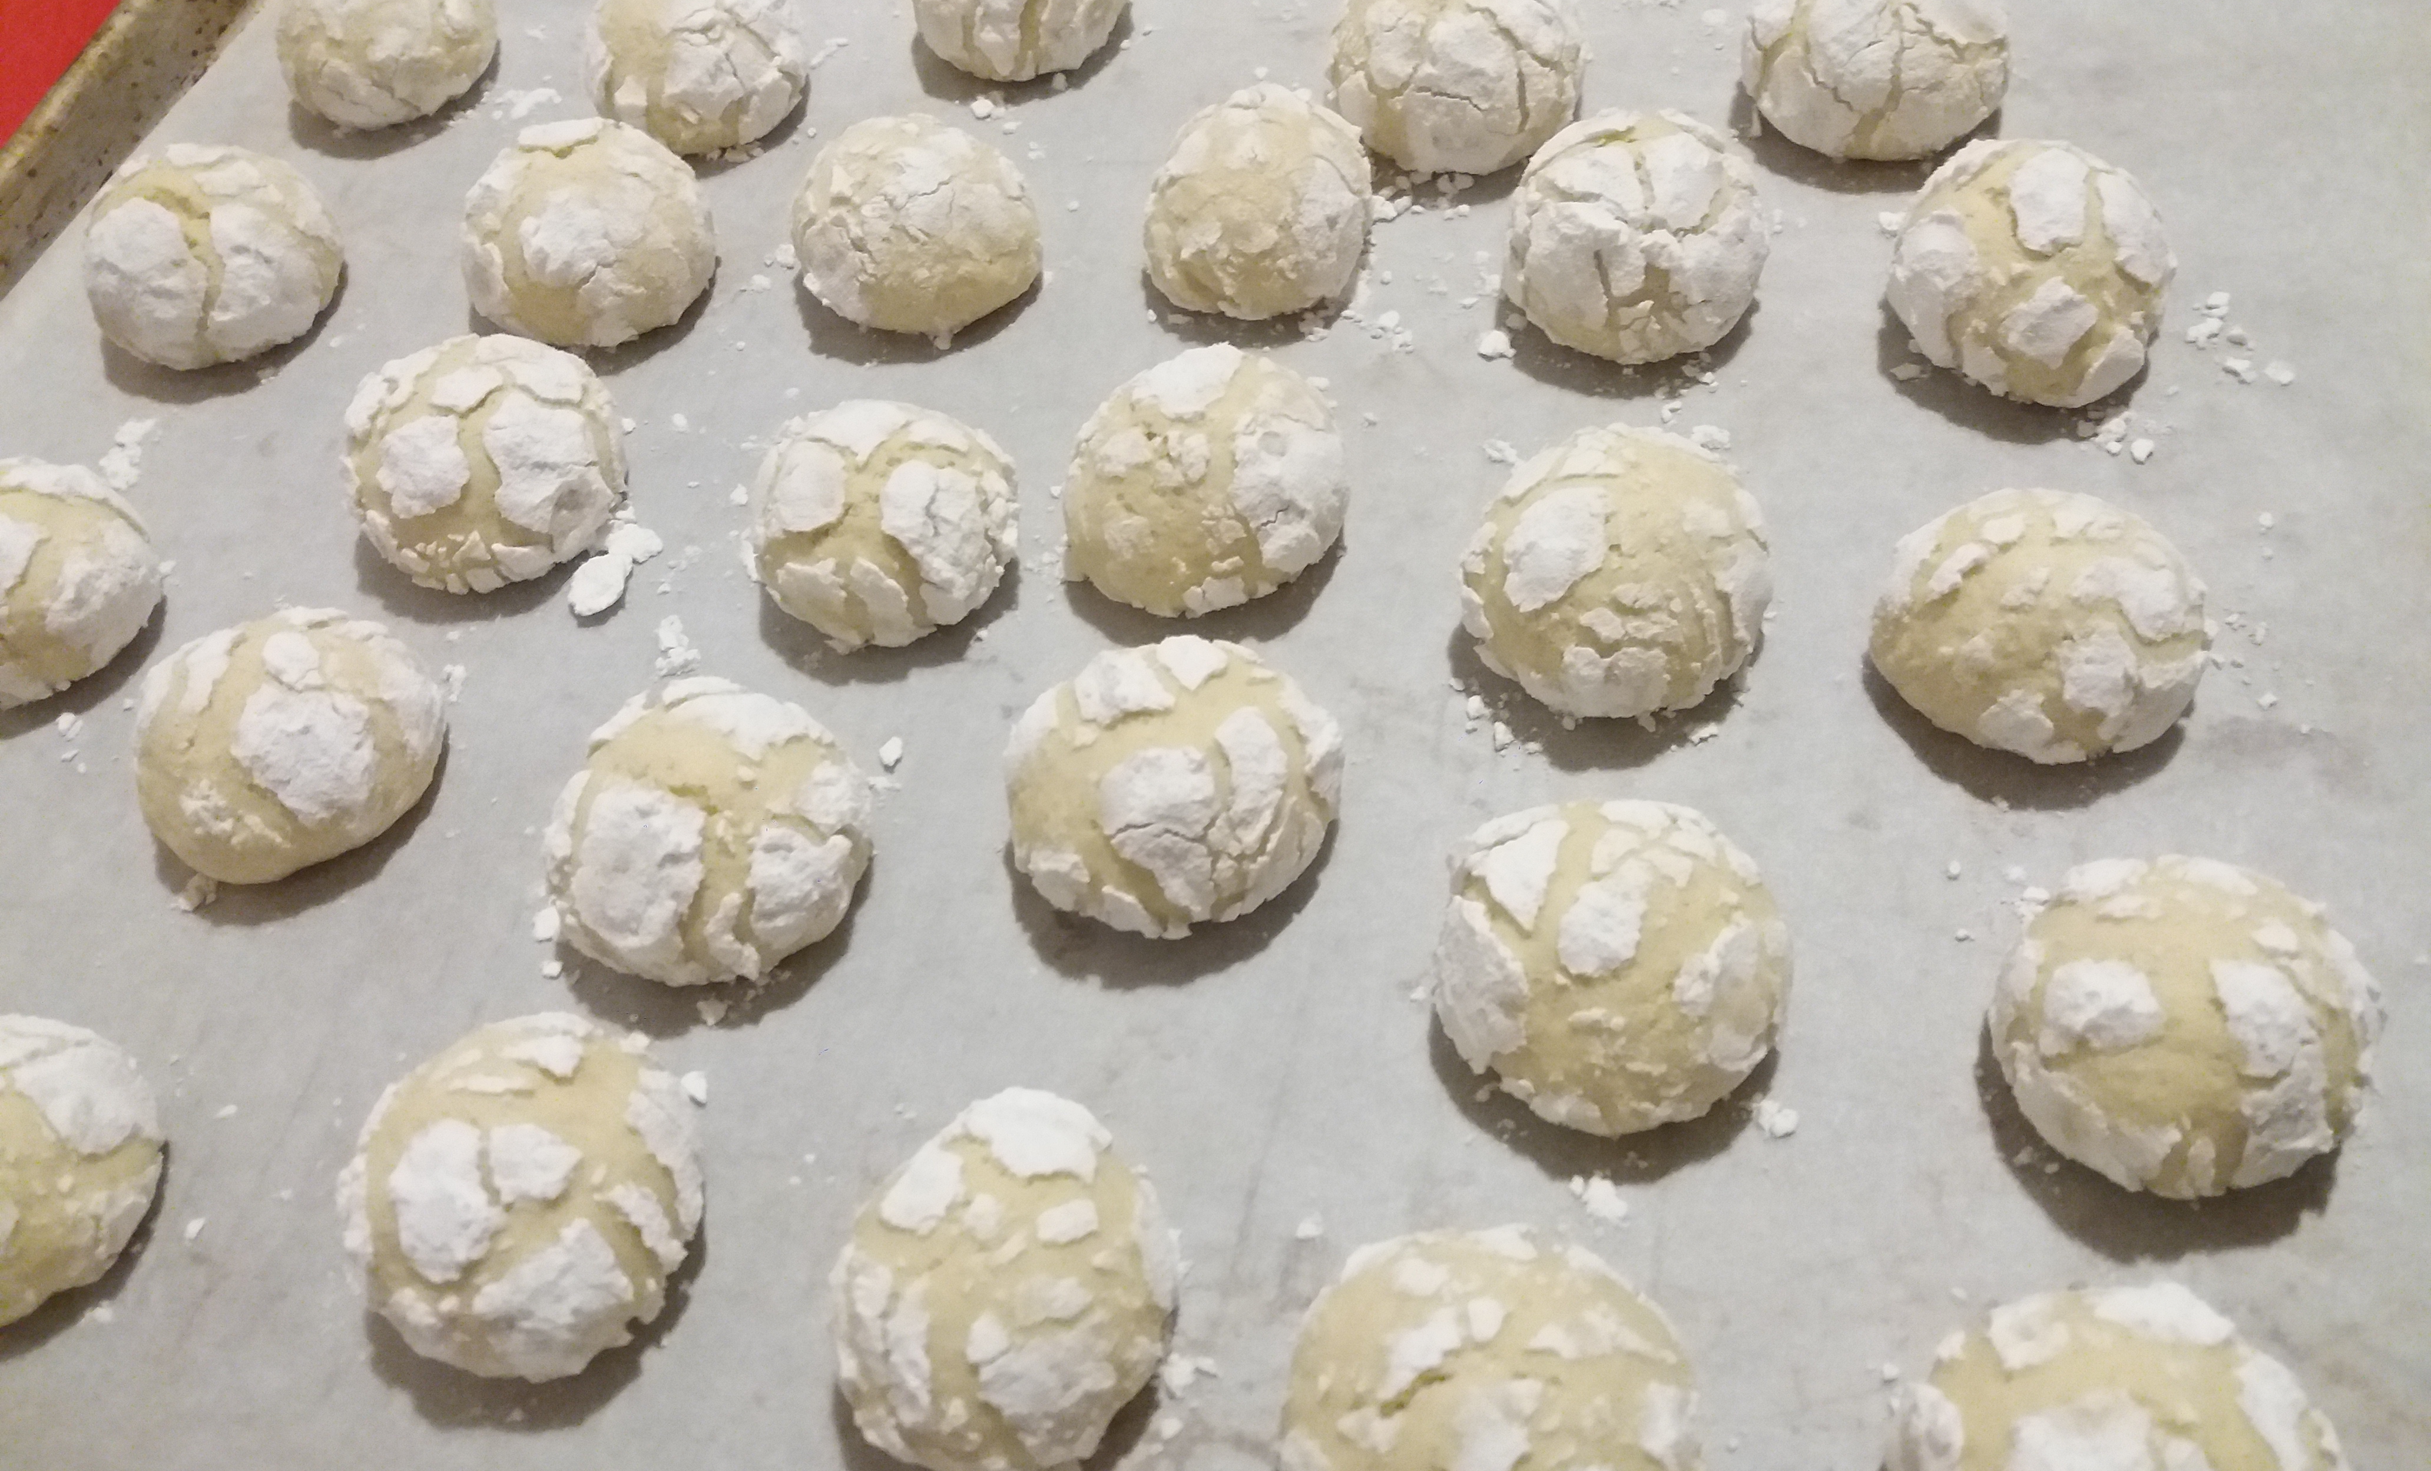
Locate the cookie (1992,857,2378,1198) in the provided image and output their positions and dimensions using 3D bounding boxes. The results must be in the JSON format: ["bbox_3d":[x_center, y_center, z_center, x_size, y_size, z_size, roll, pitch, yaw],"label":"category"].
[{"bbox_3d":[0.111,0.032,0.226,0.041,0.030,0.040,-4,53,5],"label":"cookie"}]

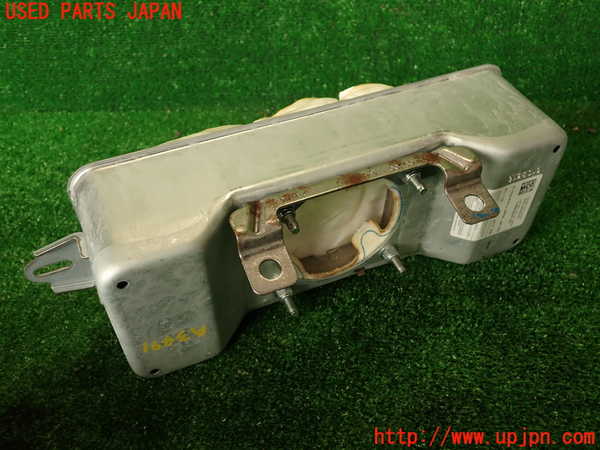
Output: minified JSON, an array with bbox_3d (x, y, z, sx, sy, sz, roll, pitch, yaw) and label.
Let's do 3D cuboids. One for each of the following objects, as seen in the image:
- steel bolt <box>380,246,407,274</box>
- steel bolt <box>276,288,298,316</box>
[{"bbox_3d":[0.074,0.027,0.432,0.012,0.012,0.024,-17,52,-14],"label":"steel bolt"},{"bbox_3d":[-0.009,0.059,0.420,0.012,0.012,0.024,-17,52,-14],"label":"steel bolt"}]

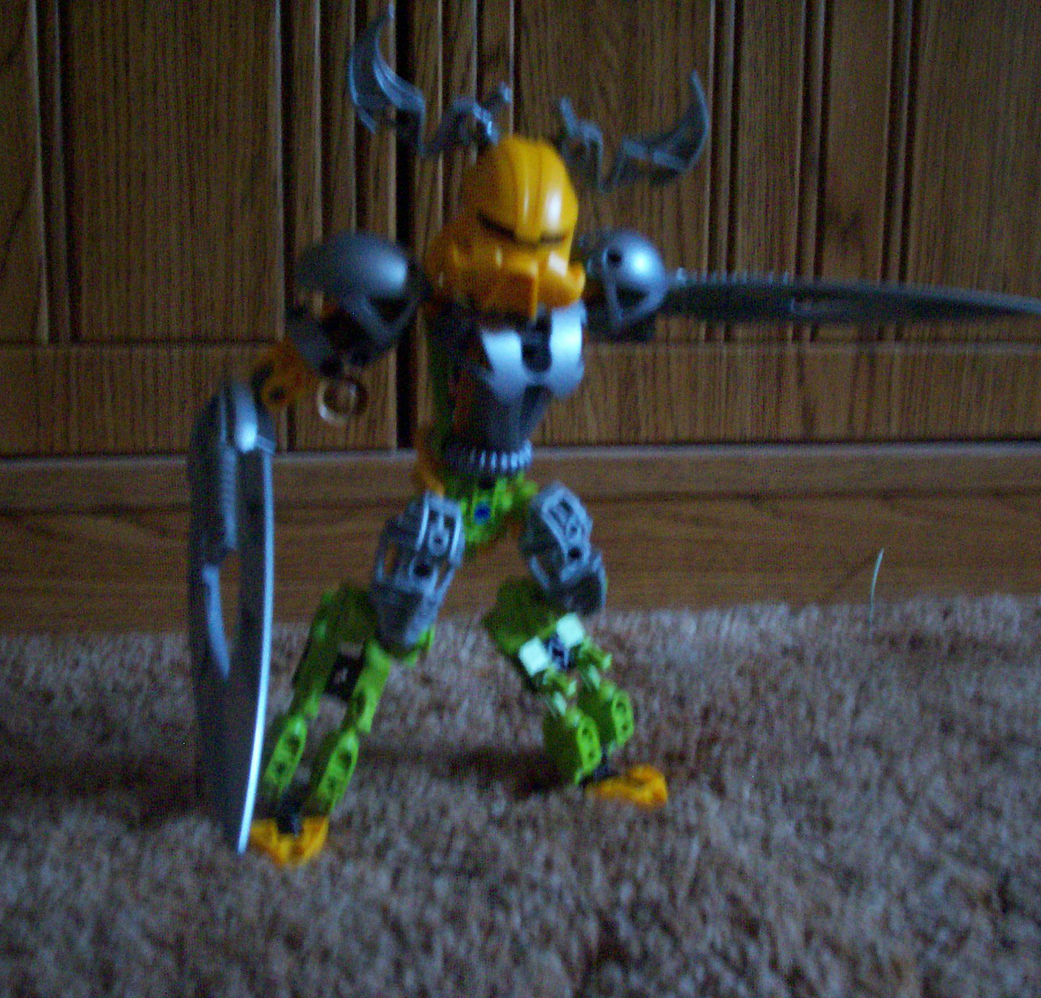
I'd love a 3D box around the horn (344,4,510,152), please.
[{"bbox_3d":[-0.024,-0.109,0.360,0.042,0.036,0.012,-4,10,-30],"label":"horn"}]

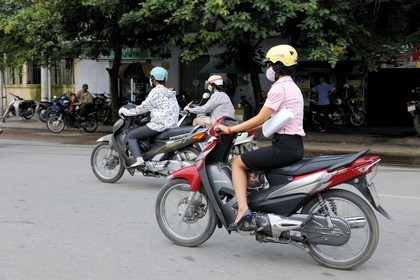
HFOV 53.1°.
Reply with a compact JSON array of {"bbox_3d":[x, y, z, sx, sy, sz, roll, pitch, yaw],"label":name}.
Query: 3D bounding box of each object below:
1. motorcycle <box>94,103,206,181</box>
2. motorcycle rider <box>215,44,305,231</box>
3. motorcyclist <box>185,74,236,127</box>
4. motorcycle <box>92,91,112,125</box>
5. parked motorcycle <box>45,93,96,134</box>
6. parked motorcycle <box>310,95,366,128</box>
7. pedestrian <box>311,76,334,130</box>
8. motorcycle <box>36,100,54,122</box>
[{"bbox_3d":[-0.834,0.089,5.420,1.850,1.070,0.700,2,7,28],"label":"motorcycle"},{"bbox_3d":[0.403,-0.011,3.053,0.600,1.300,0.560,2,7,24],"label":"motorcycle rider"},{"bbox_3d":[0.036,-0.322,6.100,0.700,1.220,0.560,2,7,25],"label":"motorcyclist"},{"bbox_3d":[-4.229,-1.219,15.646,0.700,1.100,1.850,-5,7,-35],"label":"motorcycle"},{"bbox_3d":[-4.282,-0.791,13.060,1.800,1.150,0.680,1,6,14],"label":"parked motorcycle"},{"bbox_3d":[4.382,-0.992,14.308,1.900,1.090,0.720,0,6,5],"label":"parked motorcycle"},{"bbox_3d":[3.311,-1.047,12.311,0.660,1.660,0.360,1,7,20],"label":"pedestrian"},{"bbox_3d":[-5.692,-1.226,16.194,1.850,1.070,0.680,-4,7,-25],"label":"motorcycle"}]

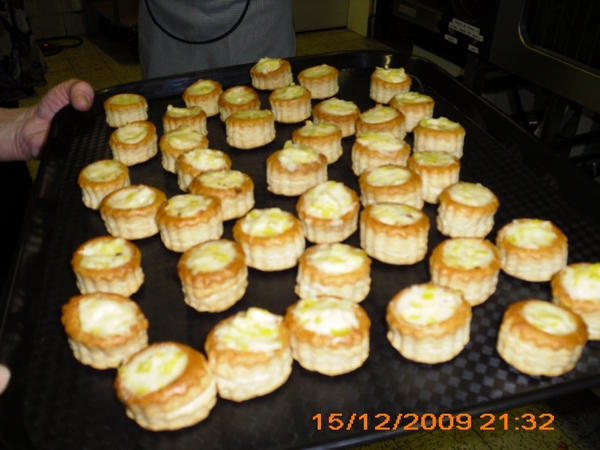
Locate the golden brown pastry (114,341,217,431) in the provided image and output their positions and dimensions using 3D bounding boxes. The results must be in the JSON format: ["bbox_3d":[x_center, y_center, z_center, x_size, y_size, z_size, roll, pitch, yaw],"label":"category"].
[{"bbox_3d":[-0.071,0.083,0.333,0.051,0.022,0.051,-11,32,-15],"label":"golden brown pastry"}]

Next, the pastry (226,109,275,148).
[{"bbox_3d":[-0.049,-0.096,0.624,0.045,0.024,0.045,-5,31,0],"label":"pastry"}]

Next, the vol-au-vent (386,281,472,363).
[{"bbox_3d":[0.075,0.055,0.364,0.048,0.026,0.048,5,32,12],"label":"vol-au-vent"}]

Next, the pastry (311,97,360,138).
[{"bbox_3d":[0.038,-0.112,0.646,0.048,0.026,0.048,-1,31,3],"label":"pastry"}]

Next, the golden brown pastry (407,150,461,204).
[{"bbox_3d":[0.103,-0.037,0.482,0.041,0.024,0.041,-3,32,2],"label":"golden brown pastry"}]

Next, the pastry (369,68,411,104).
[{"bbox_3d":[0.105,-0.161,0.722,0.048,0.028,0.048,2,31,8],"label":"pastry"}]

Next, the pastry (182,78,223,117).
[{"bbox_3d":[-0.111,-0.144,0.713,0.044,0.025,0.044,-5,31,0],"label":"pastry"}]

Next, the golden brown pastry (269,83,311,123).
[{"bbox_3d":[-0.009,-0.119,0.617,0.042,0.024,0.042,-3,31,0],"label":"golden brown pastry"}]

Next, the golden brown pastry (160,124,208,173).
[{"bbox_3d":[-0.102,-0.066,0.552,0.042,0.023,0.042,-3,32,2],"label":"golden brown pastry"}]

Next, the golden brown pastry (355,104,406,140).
[{"bbox_3d":[0.073,-0.090,0.563,0.044,0.022,0.044,-3,31,0],"label":"golden brown pastry"}]

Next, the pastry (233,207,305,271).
[{"bbox_3d":[-0.021,0.009,0.424,0.047,0.023,0.047,-3,32,2],"label":"pastry"}]

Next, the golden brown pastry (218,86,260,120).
[{"bbox_3d":[-0.066,-0.134,0.688,0.044,0.025,0.044,-5,31,0],"label":"golden brown pastry"}]

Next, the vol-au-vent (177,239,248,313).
[{"bbox_3d":[-0.053,0.032,0.390,0.043,0.024,0.043,-3,32,2],"label":"vol-au-vent"}]

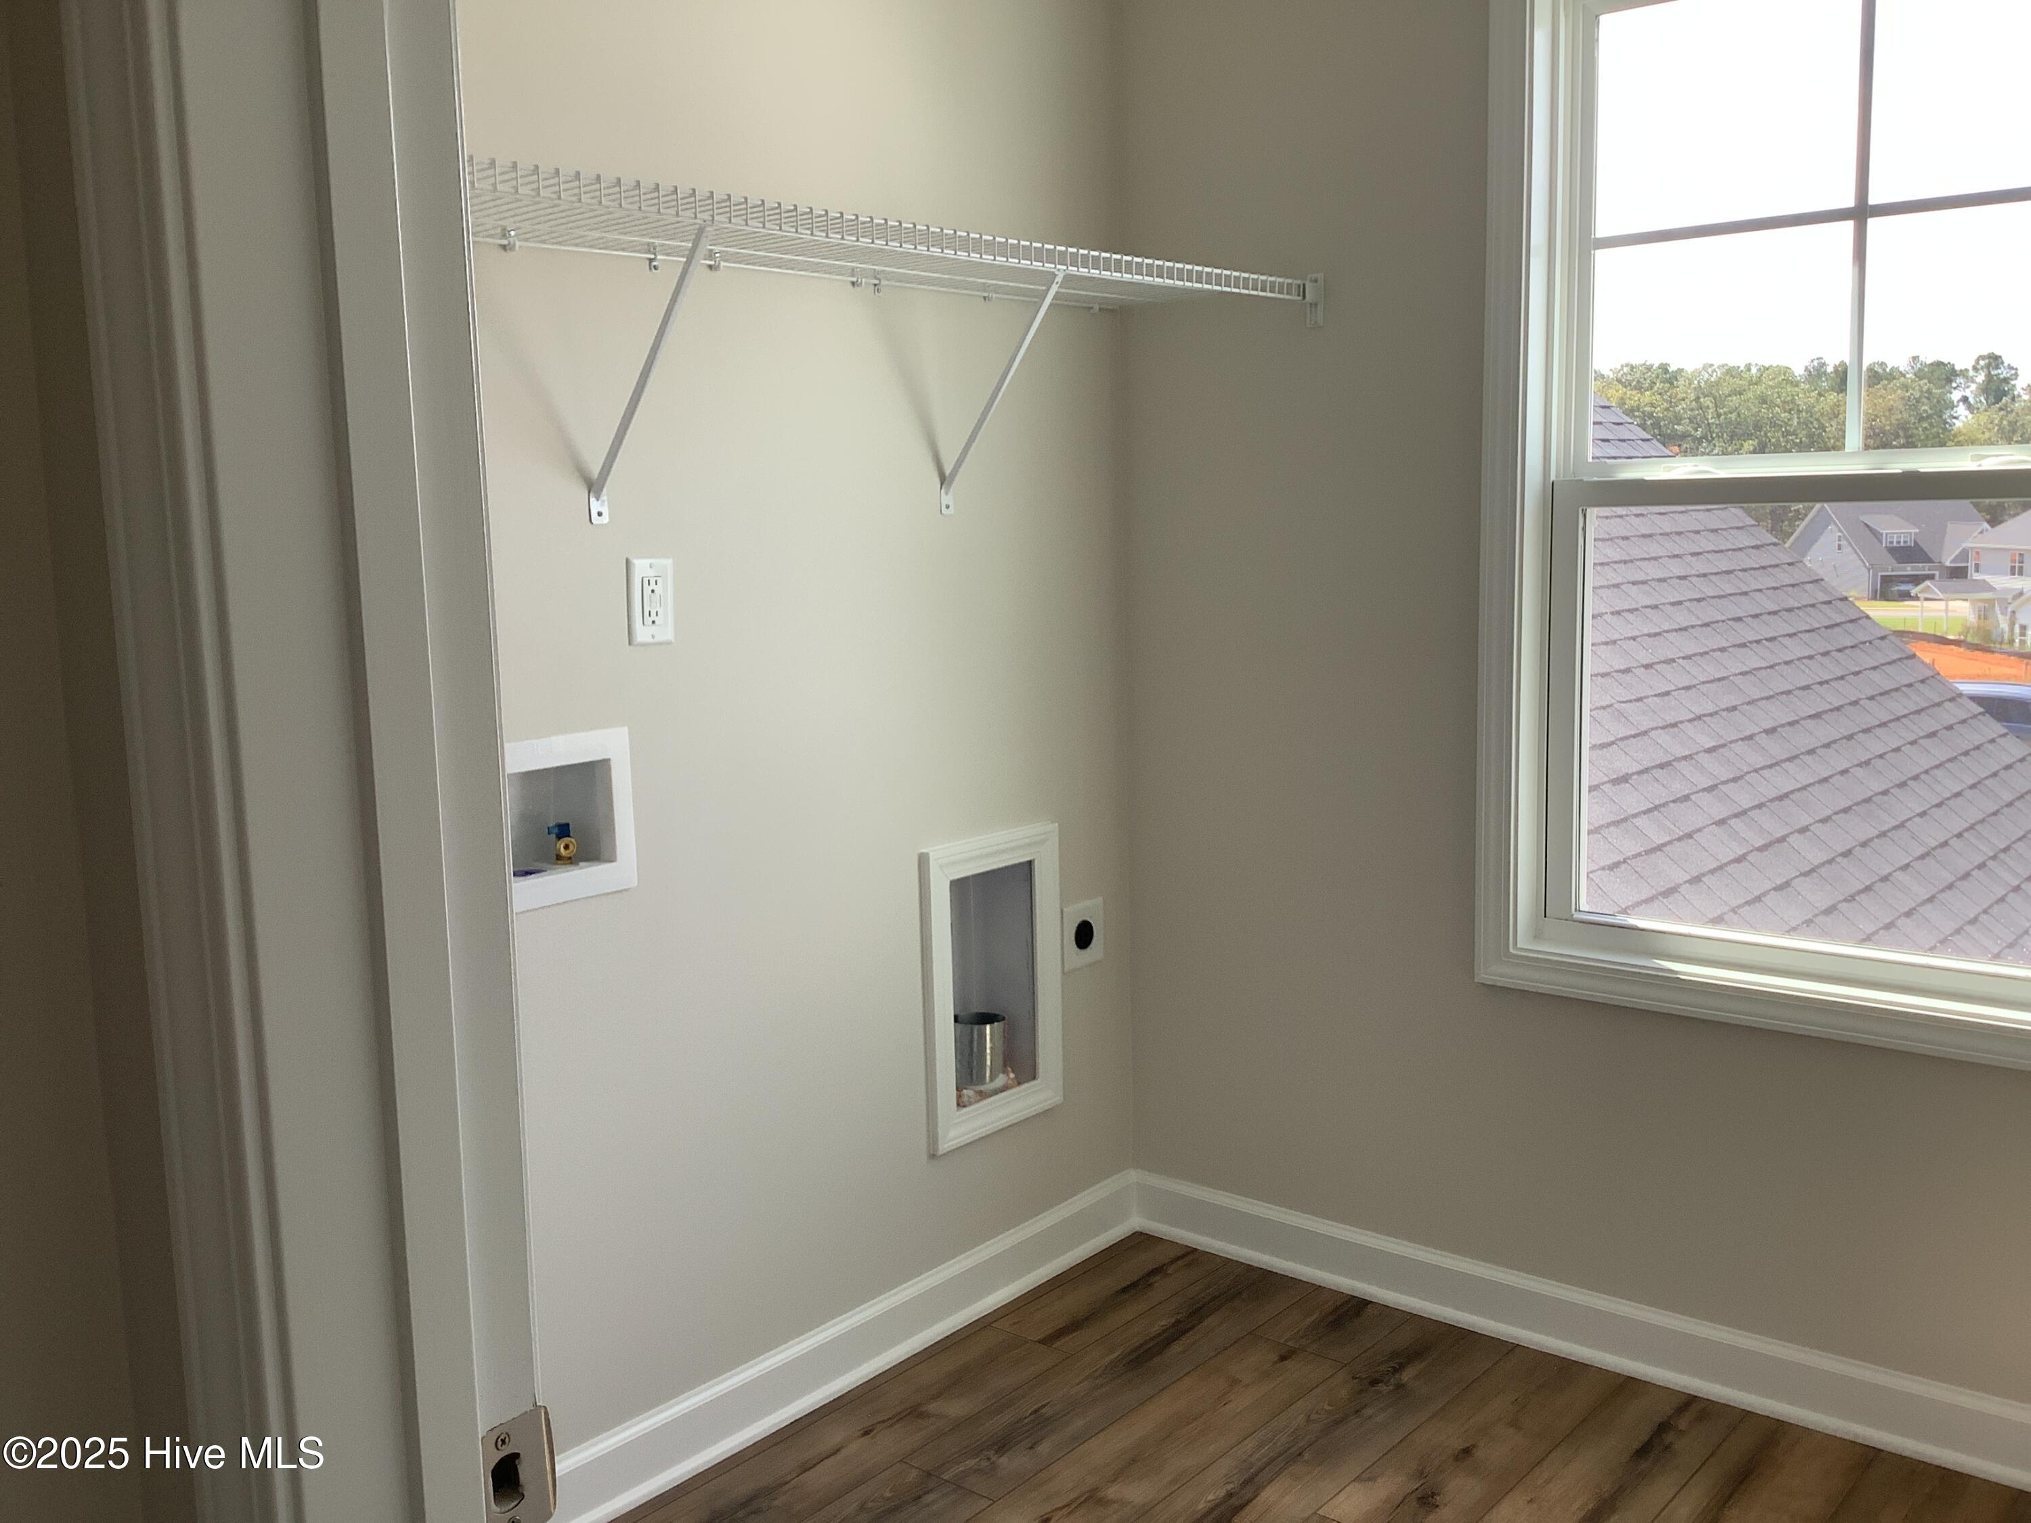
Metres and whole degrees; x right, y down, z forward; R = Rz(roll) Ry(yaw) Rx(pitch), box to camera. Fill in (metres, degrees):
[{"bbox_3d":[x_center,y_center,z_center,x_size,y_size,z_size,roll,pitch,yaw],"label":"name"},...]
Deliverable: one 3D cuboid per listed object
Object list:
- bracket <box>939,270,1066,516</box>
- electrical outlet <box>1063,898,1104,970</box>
[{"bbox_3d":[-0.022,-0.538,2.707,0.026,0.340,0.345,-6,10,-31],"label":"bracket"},{"bbox_3d":[0.126,0.309,3.243,0.008,0.115,0.116,5,11,39],"label":"electrical outlet"}]

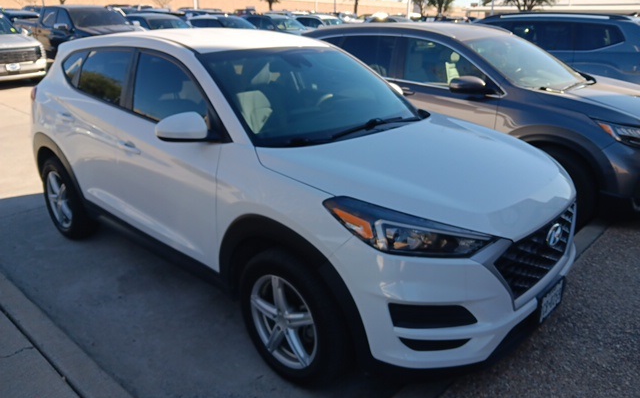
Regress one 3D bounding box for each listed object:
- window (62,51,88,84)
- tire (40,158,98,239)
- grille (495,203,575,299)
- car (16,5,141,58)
[{"bbox_3d":[-1.931,-1.045,3.773,0.460,0.250,0.060,16,4,43],"label":"window"},{"bbox_3d":[-2.106,-0.005,4.065,0.690,0.690,0.225,16,25,39],"label":"tire"},{"bbox_3d":[1.054,0.215,2.265,0.150,0.310,0.860,16,25,39],"label":"grille"},{"bbox_3d":[-7.500,-5.150,15.300,5.850,1.950,2.120,16,25,39],"label":"car"}]

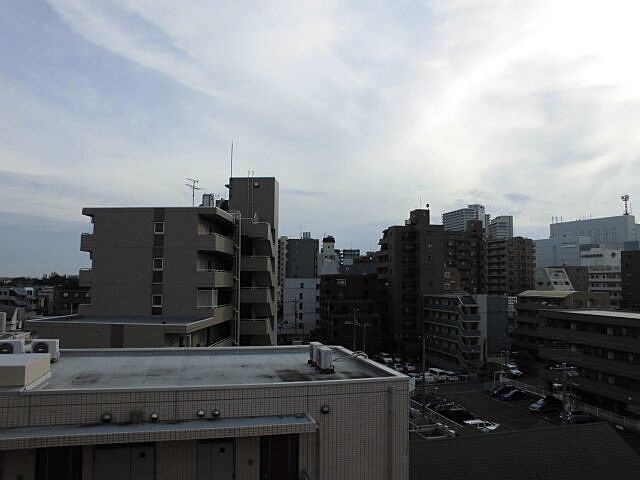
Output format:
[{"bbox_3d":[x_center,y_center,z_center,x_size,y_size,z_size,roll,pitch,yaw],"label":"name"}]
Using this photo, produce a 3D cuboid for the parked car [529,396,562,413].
[{"bbox_3d":[27.506,19.921,58.249,4.000,1.500,1.680,2,-5,-17],"label":"parked car"}]

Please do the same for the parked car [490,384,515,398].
[{"bbox_3d":[25.277,20.522,65.685,4.100,1.420,1.680,2,-5,-17],"label":"parked car"}]

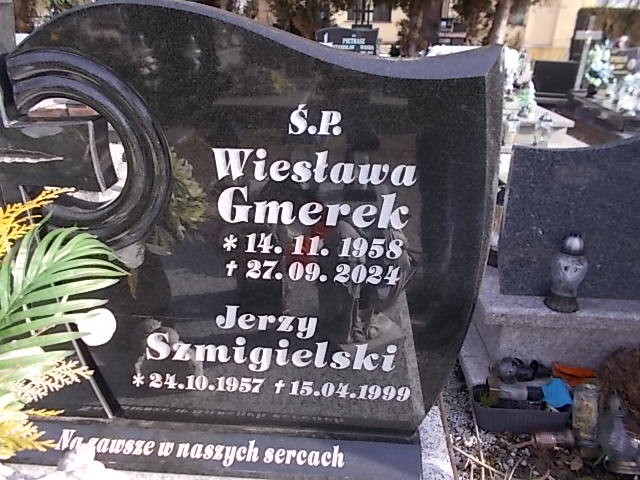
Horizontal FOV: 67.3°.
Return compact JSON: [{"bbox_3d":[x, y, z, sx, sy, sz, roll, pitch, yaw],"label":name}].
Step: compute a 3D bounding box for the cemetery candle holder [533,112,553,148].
[{"bbox_3d":[1.750,-0.857,3.750,0.115,0.270,0.115,1,24,3],"label":"cemetery candle holder"}]

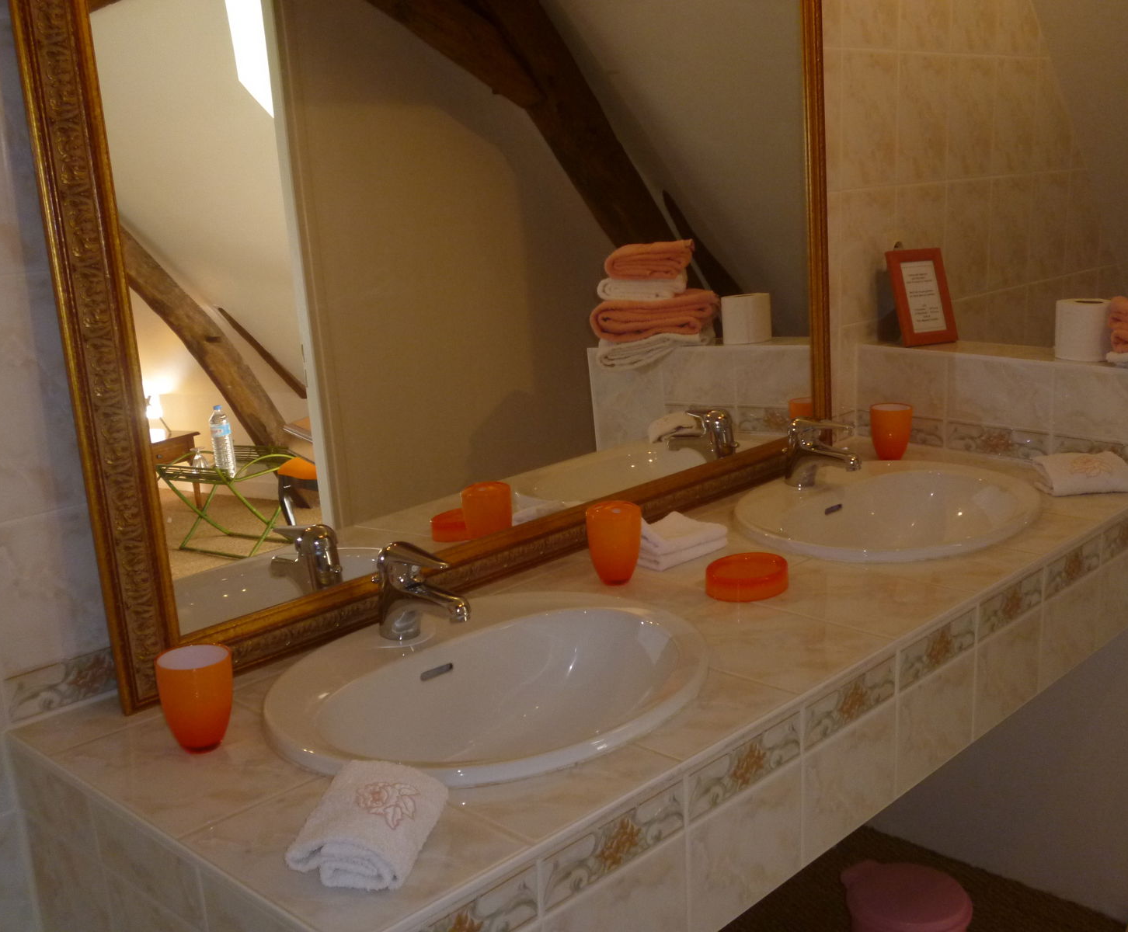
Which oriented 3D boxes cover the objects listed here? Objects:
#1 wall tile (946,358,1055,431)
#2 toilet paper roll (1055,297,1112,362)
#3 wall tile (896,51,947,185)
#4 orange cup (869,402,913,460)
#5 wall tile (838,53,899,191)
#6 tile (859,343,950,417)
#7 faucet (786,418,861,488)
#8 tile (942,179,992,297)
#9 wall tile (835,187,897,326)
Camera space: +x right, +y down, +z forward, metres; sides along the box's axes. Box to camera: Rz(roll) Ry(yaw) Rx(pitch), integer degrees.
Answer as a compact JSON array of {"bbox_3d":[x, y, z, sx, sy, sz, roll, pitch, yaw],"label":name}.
[{"bbox_3d":[0.781,-0.131,2.319,0.198,0.119,0.010,11,19,43],"label":"wall tile"},{"bbox_3d":[0.920,-0.240,2.278,0.102,0.097,0.102,11,19,43],"label":"toilet paper roll"},{"bbox_3d":[0.711,-0.686,2.561,0.010,0.248,0.198,11,19,43],"label":"wall tile"},{"bbox_3d":[0.596,-0.059,2.356,0.078,0.099,0.078,-2,14,1],"label":"orange cup"},{"bbox_3d":[0.572,-0.646,2.423,0.010,0.248,0.198,11,19,43],"label":"wall tile"},{"bbox_3d":[0.641,-0.158,2.451,0.188,0.119,0.010,11,19,43],"label":"tile"},{"bbox_3d":[0.424,-0.019,2.103,0.155,0.117,0.050,11,19,43],"label":"faucet"},{"bbox_3d":[0.859,-0.483,2.760,0.010,0.248,0.198,11,19,43],"label":"tile"},{"bbox_3d":[0.582,-0.404,2.483,0.010,0.248,0.198,11,19,43],"label":"wall tile"}]

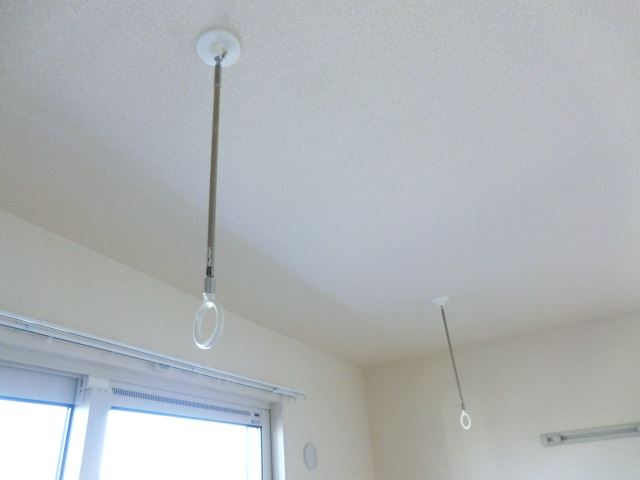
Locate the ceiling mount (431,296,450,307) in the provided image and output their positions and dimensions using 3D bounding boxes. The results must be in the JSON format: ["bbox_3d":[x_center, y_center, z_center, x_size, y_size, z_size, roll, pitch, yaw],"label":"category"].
[{"bbox_3d":[0.558,0.289,2.042,0.079,0.025,0.079,-5,-29,0],"label":"ceiling mount"}]

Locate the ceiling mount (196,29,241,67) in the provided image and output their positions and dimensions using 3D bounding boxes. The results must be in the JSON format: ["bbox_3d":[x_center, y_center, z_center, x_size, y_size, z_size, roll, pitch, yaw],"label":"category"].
[{"bbox_3d":[-0.185,-0.342,0.806,0.079,0.025,0.079,-5,-29,0],"label":"ceiling mount"}]

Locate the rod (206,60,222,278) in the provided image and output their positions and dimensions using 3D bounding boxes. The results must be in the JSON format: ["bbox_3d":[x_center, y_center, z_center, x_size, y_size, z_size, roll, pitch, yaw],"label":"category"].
[{"bbox_3d":[-0.163,-0.135,0.690,0.011,0.426,0.011,-6,-29,0],"label":"rod"}]

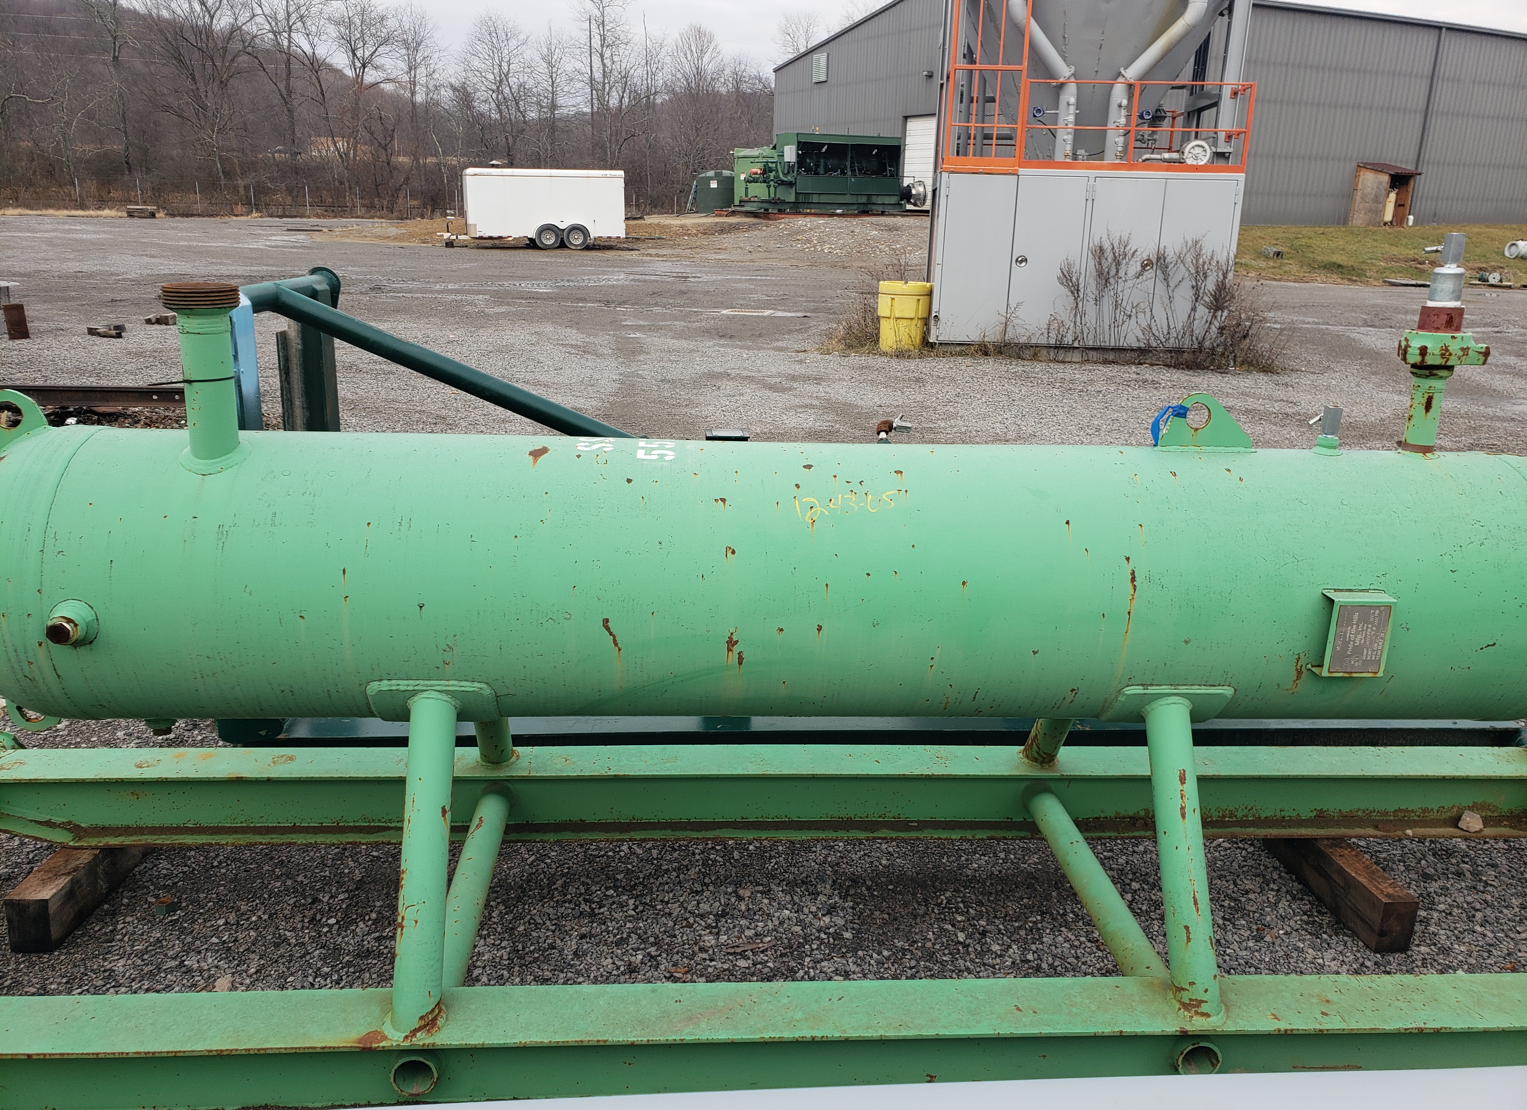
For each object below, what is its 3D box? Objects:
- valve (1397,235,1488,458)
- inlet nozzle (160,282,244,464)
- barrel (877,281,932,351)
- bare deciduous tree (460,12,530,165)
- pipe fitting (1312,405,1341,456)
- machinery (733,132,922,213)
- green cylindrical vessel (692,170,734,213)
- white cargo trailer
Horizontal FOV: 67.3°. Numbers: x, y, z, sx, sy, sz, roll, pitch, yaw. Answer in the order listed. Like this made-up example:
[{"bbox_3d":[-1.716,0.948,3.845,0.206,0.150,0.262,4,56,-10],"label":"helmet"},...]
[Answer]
[{"bbox_3d":[1.243,-0.387,2.113,0.165,0.397,0.150,10,20,29],"label":"valve"},{"bbox_3d":[-0.952,-0.311,1.967,0.132,0.287,0.132,1,17,-4],"label":"inlet nozzle"},{"bbox_3d":[1.609,-2.746,13.143,0.610,0.770,0.610,1,17,0],"label":"barrel"},{"bbox_3d":[-19.644,-32.321,83.936,5.600,13.833,5.600,1,17,0],"label":"bare deciduous tree"},{"bbox_3d":[1.244,-0.273,2.527,0.058,0.103,0.058,1,15,-4],"label":"pipe fitting"},{"bbox_3d":[2.461,-15.070,45.373,7.100,2.880,2.600,-6,19,-22],"label":"machinery"},{"bbox_3d":[-1.878,-14.640,46.300,1.620,1.650,1.620,1,17,0],"label":"green cylindrical vessel"},{"bbox_3d":[-6.922,-10.921,36.148,4.950,2.450,2.450,-2,18,-10],"label":"white cargo trailer"}]

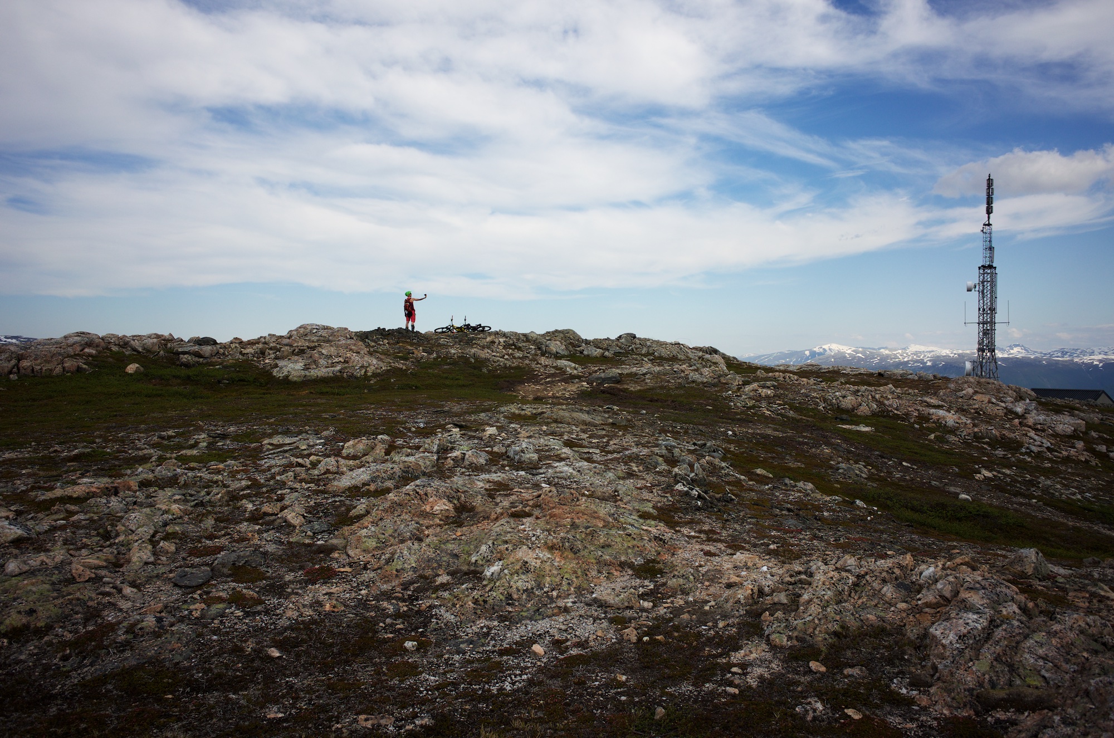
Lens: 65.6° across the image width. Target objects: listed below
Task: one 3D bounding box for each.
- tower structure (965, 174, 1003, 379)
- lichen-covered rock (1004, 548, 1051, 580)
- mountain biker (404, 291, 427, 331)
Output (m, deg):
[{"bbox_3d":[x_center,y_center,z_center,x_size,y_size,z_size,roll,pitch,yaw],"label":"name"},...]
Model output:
[{"bbox_3d":[52.924,-11.257,107.000,4.400,25.400,3.200,1,1,25],"label":"tower structure"},{"bbox_3d":[4.414,1.823,8.100,0.400,0.260,0.360,1,1,30],"label":"lichen-covered rock"},{"bbox_3d":[-6.323,-2.550,38.500,0.780,1.820,0.660,1,1,25],"label":"mountain biker"}]

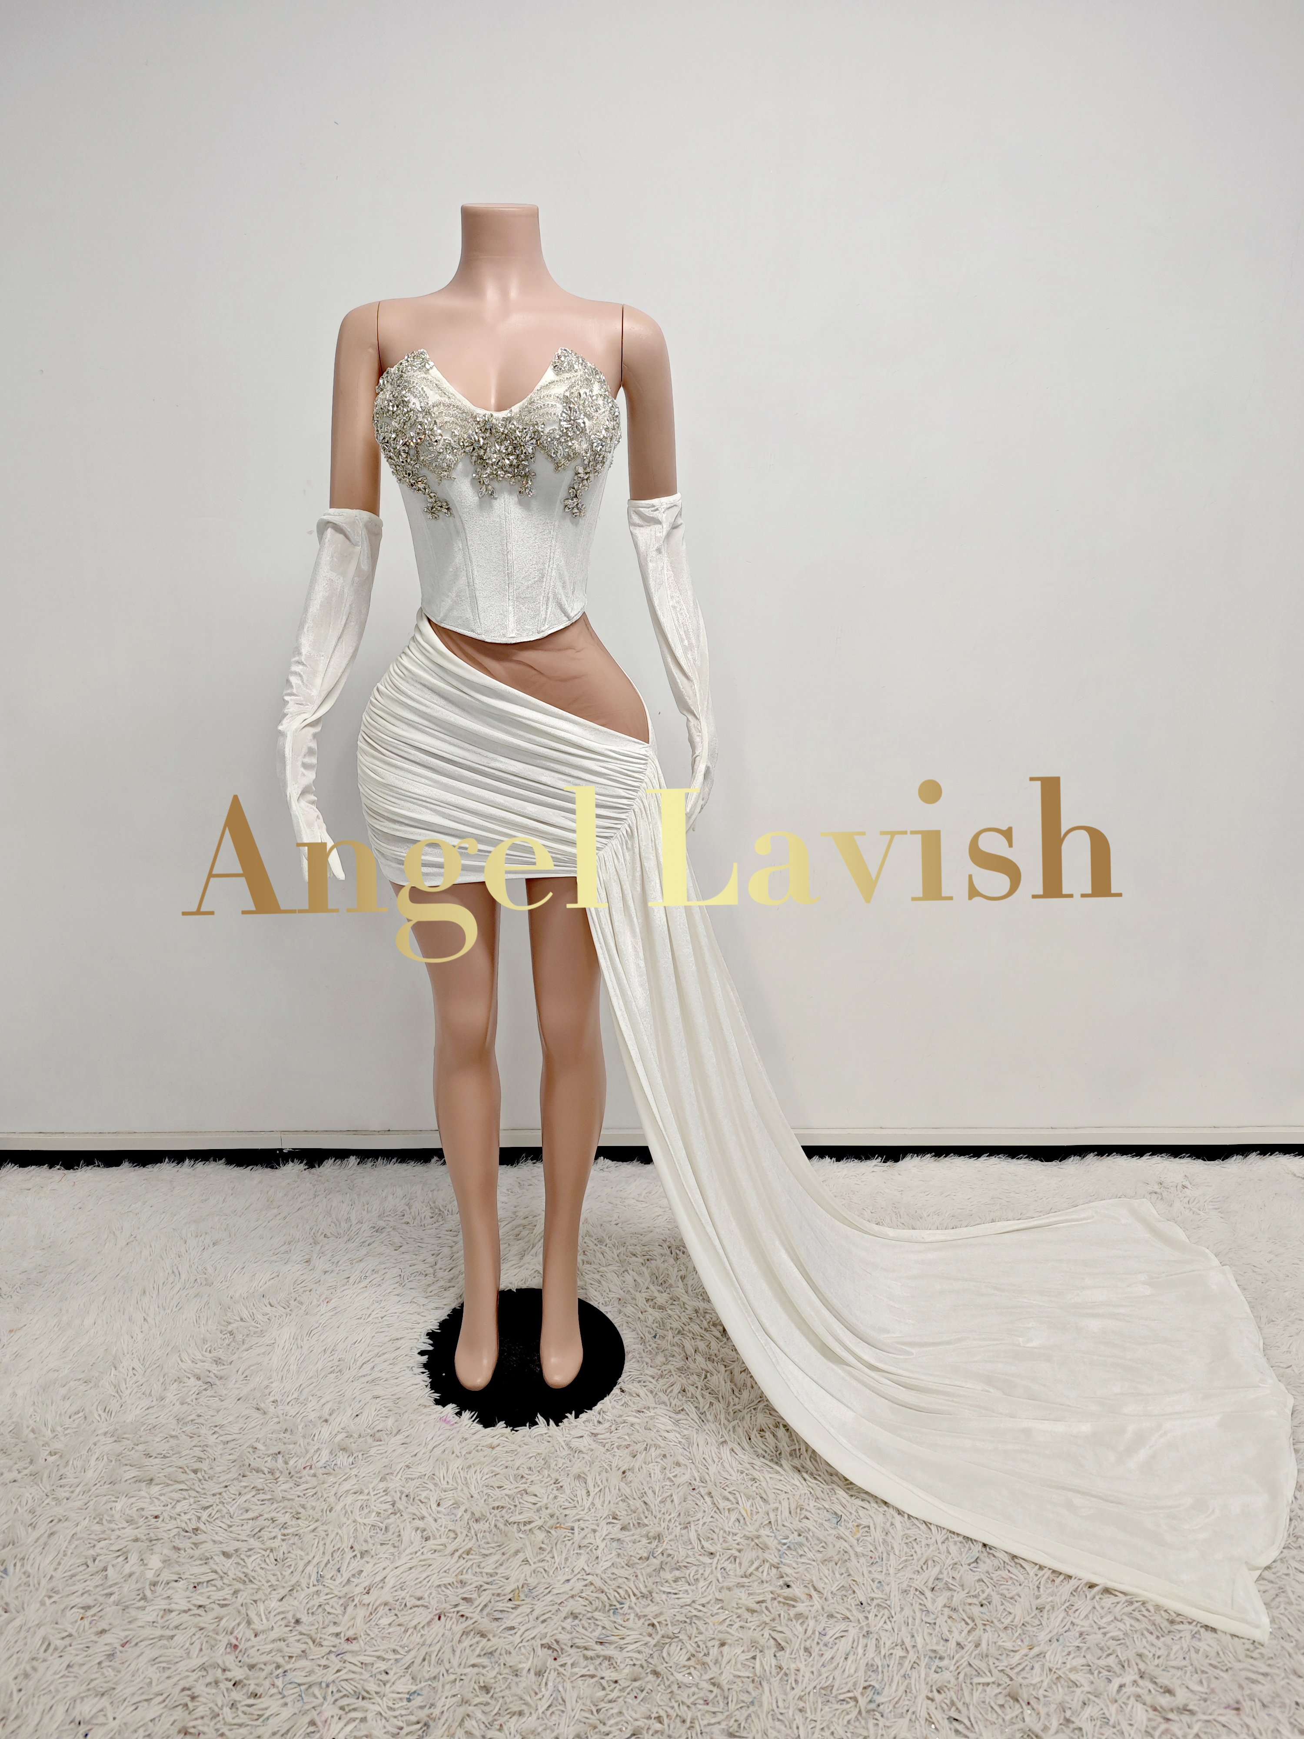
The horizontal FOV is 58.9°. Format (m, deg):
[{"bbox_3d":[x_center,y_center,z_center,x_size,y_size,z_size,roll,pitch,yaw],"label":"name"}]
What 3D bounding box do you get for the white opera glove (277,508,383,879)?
[{"bbox_3d":[-0.390,-0.204,1.391,0.145,0.445,0.160,-1,18,-6],"label":"white opera glove"}]

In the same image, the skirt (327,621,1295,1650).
[{"bbox_3d":[0.307,0.225,1.532,1.350,1.110,0.840,-1,18,-6],"label":"skirt"}]

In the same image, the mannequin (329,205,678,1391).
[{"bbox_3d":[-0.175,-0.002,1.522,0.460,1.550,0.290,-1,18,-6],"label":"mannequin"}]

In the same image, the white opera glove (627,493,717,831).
[{"bbox_3d":[0.025,-0.254,1.496,0.125,0.440,0.140,-1,18,-6],"label":"white opera glove"}]

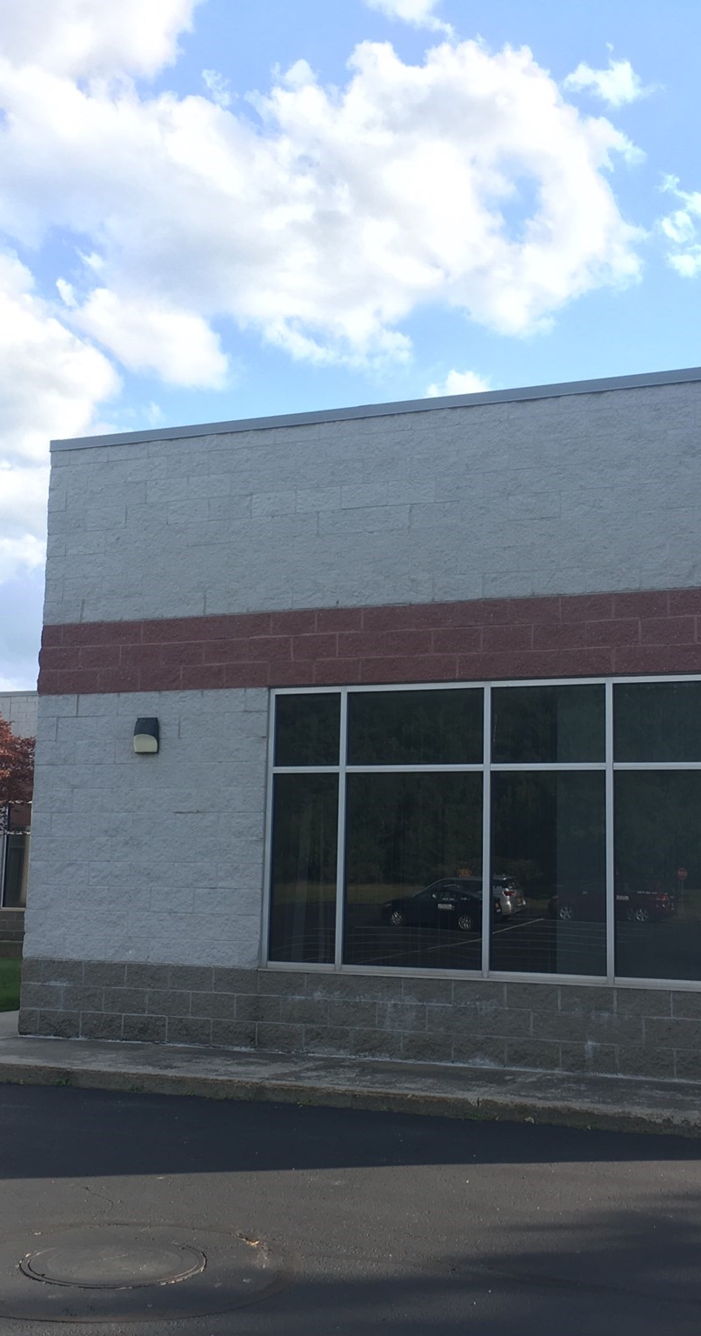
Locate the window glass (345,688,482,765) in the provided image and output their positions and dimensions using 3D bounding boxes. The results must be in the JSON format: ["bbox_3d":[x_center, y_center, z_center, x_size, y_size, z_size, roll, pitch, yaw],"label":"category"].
[{"bbox_3d":[0.492,0.461,11.535,1.135,0.580,0.050,-2,-9,23],"label":"window glass"}]

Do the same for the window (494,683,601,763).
[{"bbox_3d":[1.478,0.423,11.113,0.877,0.575,0.050,-2,-9,23],"label":"window"}]

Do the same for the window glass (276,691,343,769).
[{"bbox_3d":[-0.332,0.498,11.900,0.577,0.574,0.050,-2,-9,23],"label":"window glass"}]

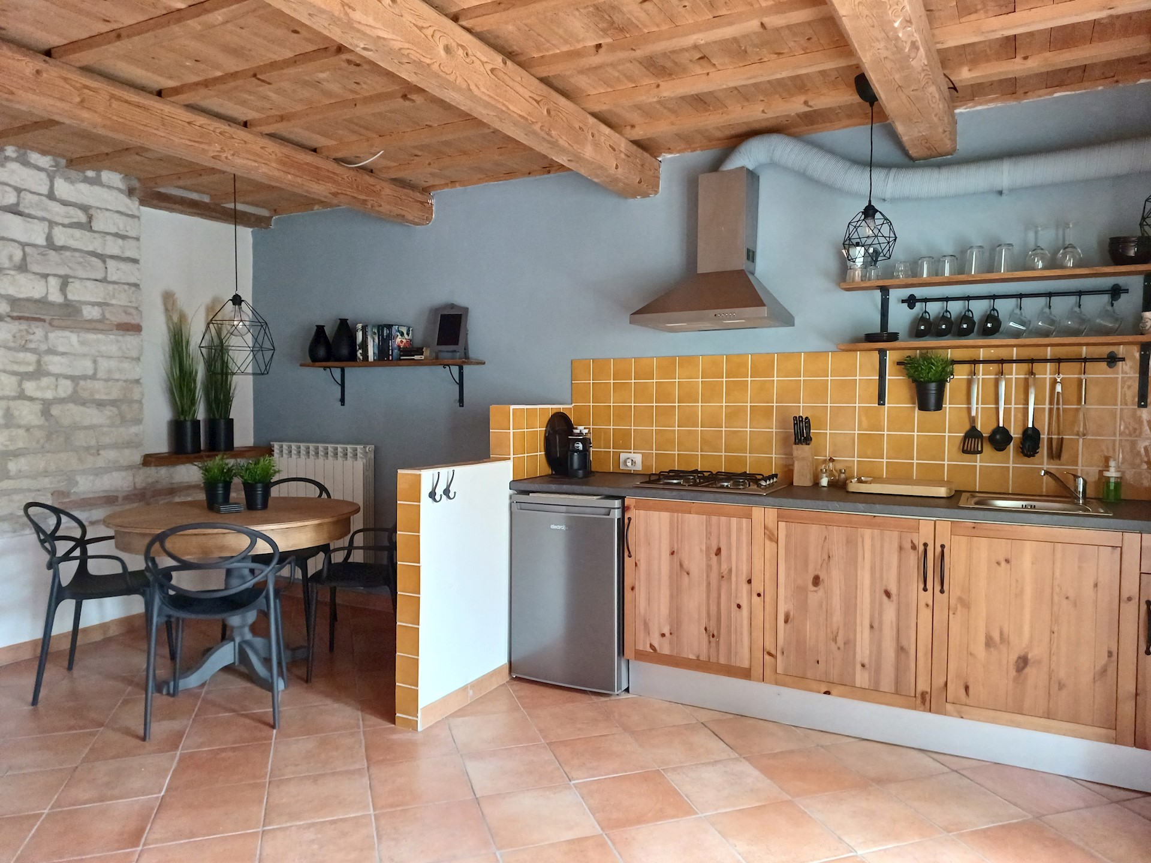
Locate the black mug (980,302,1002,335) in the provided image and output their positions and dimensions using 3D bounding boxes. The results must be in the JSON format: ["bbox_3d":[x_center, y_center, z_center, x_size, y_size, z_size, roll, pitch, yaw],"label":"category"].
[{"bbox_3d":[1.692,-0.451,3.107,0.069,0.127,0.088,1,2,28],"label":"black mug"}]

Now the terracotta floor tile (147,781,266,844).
[{"bbox_3d":[-1.127,1.177,2.357,0.315,0.010,0.315,0,2,-18],"label":"terracotta floor tile"}]

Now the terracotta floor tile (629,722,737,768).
[{"bbox_3d":[0.399,1.177,2.867,0.316,0.010,0.316,0,2,-18],"label":"terracotta floor tile"}]

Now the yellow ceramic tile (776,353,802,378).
[{"bbox_3d":[0.993,-0.307,3.559,0.117,0.117,0.009,1,2,28],"label":"yellow ceramic tile"}]

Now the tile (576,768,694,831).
[{"bbox_3d":[0.189,1.184,2.457,0.317,0.010,0.315,0,2,-18],"label":"tile"}]

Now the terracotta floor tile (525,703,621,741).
[{"bbox_3d":[-0.007,1.178,3.097,0.320,0.010,0.320,0,2,-18],"label":"terracotta floor tile"}]

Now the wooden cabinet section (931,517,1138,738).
[{"bbox_3d":[1.672,0.658,2.842,0.599,0.698,0.550,1,3,27],"label":"wooden cabinet section"}]

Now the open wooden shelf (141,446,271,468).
[{"bbox_3d":[-2.299,0.146,4.731,0.270,0.055,0.950,1,2,28],"label":"open wooden shelf"}]

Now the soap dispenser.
[{"bbox_3d":[2.018,0.182,2.875,0.056,0.159,0.059,2,2,32],"label":"soap dispenser"}]

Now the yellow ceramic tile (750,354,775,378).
[{"bbox_3d":[0.886,-0.310,3.620,0.118,0.118,0.010,1,2,27],"label":"yellow ceramic tile"}]

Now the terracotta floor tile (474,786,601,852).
[{"bbox_3d":[-0.116,1.191,2.364,0.316,0.010,0.316,0,2,-18],"label":"terracotta floor tile"}]

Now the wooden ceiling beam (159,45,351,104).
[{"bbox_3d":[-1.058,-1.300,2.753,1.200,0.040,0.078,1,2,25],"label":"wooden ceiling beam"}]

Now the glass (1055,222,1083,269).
[{"bbox_3d":[1.886,-0.707,2.912,0.085,0.177,0.085,1,2,28],"label":"glass"}]

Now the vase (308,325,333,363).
[{"bbox_3d":[-1.587,-0.542,4.760,0.143,0.237,0.143,1,2,28],"label":"vase"}]

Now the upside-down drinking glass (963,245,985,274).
[{"bbox_3d":[1.608,-0.681,3.069,0.080,0.123,0.080,1,2,28],"label":"upside-down drinking glass"}]

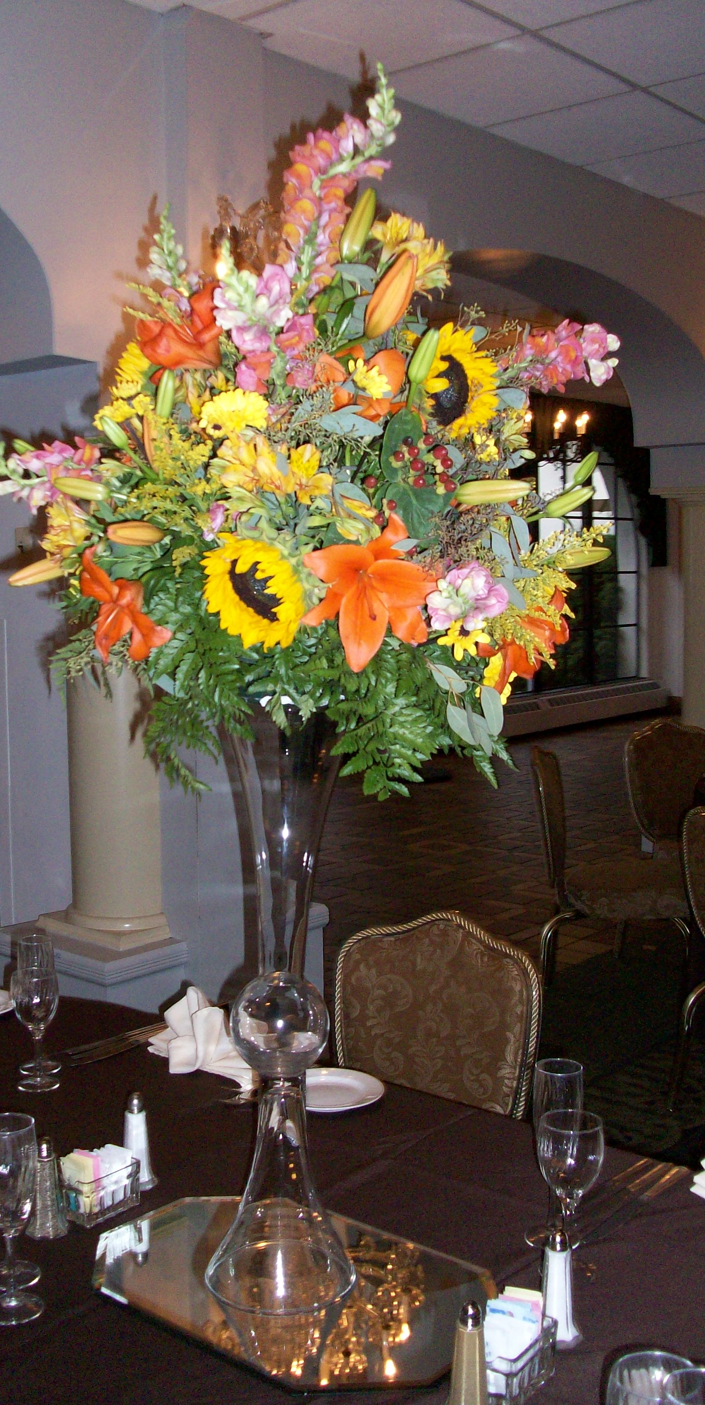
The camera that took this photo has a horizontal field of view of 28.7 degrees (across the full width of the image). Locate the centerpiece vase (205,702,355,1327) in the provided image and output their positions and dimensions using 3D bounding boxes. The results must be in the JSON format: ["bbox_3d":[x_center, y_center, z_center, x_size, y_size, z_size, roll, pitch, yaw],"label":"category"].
[{"bbox_3d":[-0.082,0.331,1.566,0.172,0.674,0.172,0,6,0],"label":"centerpiece vase"}]

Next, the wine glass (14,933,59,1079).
[{"bbox_3d":[-0.526,0.507,2.319,0.071,0.224,0.071,0,6,0],"label":"wine glass"}]

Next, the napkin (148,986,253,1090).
[{"bbox_3d":[-0.245,0.534,2.256,0.190,0.130,0.140,-1,6,-9],"label":"napkin"}]

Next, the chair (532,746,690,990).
[{"bbox_3d":[0.934,0.643,4.931,0.570,0.940,0.450,1,6,10],"label":"chair"}]

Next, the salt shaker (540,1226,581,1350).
[{"bbox_3d":[0.232,0.642,1.526,0.046,0.123,0.046,0,6,0],"label":"salt shaker"}]

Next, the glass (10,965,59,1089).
[{"bbox_3d":[-0.497,0.517,2.175,0.075,0.178,0.075,0,6,0],"label":"glass"}]

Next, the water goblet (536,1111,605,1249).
[{"bbox_3d":[0.256,0.577,1.617,0.075,0.178,0.075,0,6,0],"label":"water goblet"}]

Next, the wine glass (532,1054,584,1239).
[{"bbox_3d":[0.231,0.512,1.567,0.064,0.201,0.064,0,6,0],"label":"wine glass"}]

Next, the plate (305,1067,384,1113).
[{"bbox_3d":[-0.033,0.625,2.198,0.163,0.021,0.163,0,6,0],"label":"plate"}]

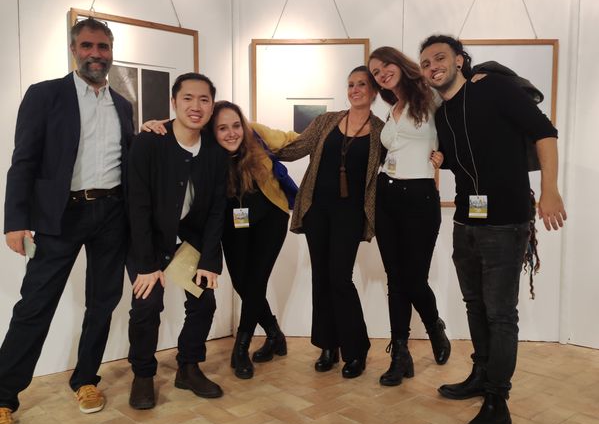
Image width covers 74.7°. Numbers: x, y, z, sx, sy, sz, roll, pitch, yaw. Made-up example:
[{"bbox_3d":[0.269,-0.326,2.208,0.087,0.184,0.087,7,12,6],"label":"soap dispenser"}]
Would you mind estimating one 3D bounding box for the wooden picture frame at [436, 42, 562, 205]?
[{"bbox_3d":[1.239,-0.555,2.478,0.750,1.047,0.035,0,3,1],"label":"wooden picture frame"}]

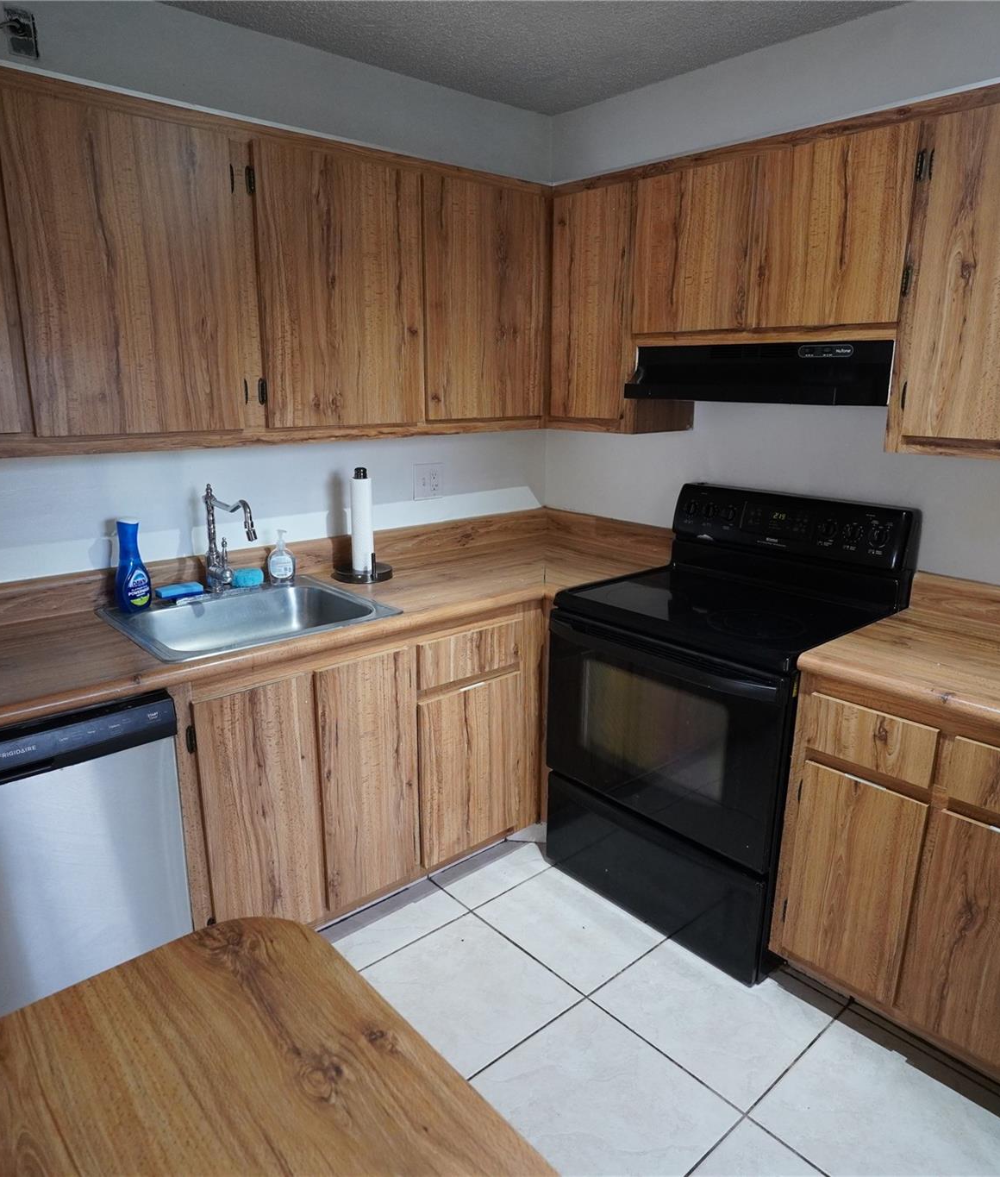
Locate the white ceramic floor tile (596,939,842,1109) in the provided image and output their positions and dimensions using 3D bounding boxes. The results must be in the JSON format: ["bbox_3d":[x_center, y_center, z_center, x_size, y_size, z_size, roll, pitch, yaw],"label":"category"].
[{"bbox_3d":[0.534,1.037,1.961,0.448,0.012,0.448,-12,19,-40],"label":"white ceramic floor tile"}]

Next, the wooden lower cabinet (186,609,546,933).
[{"bbox_3d":[-0.481,0.449,2.437,1.155,0.815,0.602,-12,19,-40],"label":"wooden lower cabinet"}]

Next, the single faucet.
[{"bbox_3d":[-0.765,-0.134,2.236,0.195,0.322,0.063,8,16,27],"label":"single faucet"}]

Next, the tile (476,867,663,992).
[{"bbox_3d":[0.235,0.951,2.284,0.448,0.012,0.448,-12,19,-40],"label":"tile"}]

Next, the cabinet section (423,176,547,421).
[{"bbox_3d":[-0.144,-0.912,2.594,0.500,0.700,0.322,-12,19,-40],"label":"cabinet section"}]

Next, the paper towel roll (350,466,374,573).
[{"bbox_3d":[-0.440,-0.213,2.467,0.070,0.315,0.070,0,15,0],"label":"paper towel roll"}]

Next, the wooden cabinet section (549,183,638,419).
[{"bbox_3d":[0.403,-0.915,2.621,0.322,0.700,0.355,-12,19,-40],"label":"wooden cabinet section"}]

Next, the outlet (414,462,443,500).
[{"bbox_3d":[-0.253,-0.384,2.839,0.130,0.127,0.009,-12,19,-40],"label":"outlet"}]

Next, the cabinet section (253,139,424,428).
[{"bbox_3d":[-0.526,-0.830,2.268,0.513,0.700,0.322,-12,19,-40],"label":"cabinet section"}]

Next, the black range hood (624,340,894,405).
[{"bbox_3d":[0.772,-0.602,2.201,0.419,0.151,0.758,-12,19,-40],"label":"black range hood"}]

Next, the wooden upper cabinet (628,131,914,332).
[{"bbox_3d":[0.783,-0.933,2.167,0.339,0.453,0.786,-12,19,-40],"label":"wooden upper cabinet"}]

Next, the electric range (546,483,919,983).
[{"bbox_3d":[0.635,0.336,2.340,0.690,1.165,0.755,-12,19,-40],"label":"electric range"}]

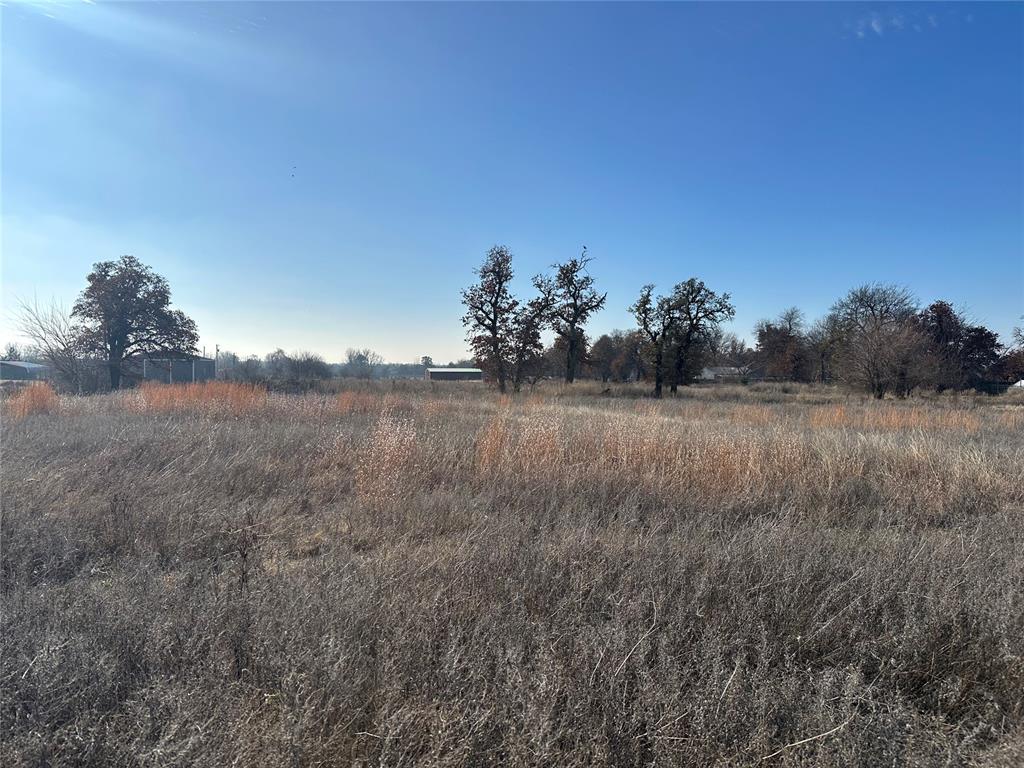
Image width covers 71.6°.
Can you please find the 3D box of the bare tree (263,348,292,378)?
[{"bbox_3d":[-49.330,-4.330,150.000,5.920,6.340,5.620,0,1,0],"label":"bare tree"}]

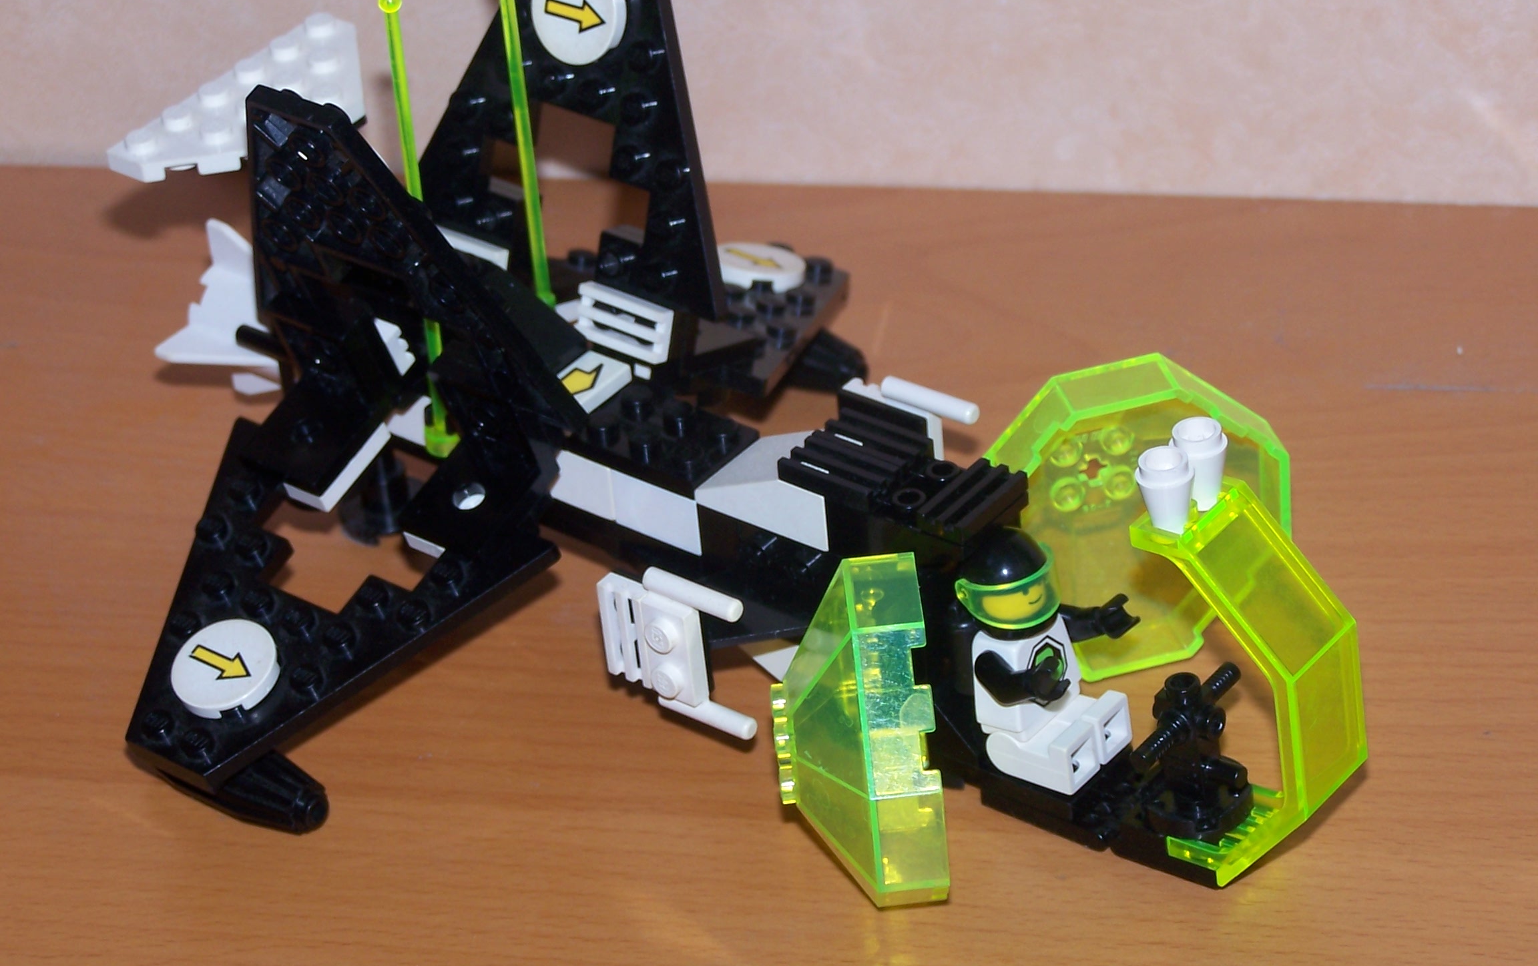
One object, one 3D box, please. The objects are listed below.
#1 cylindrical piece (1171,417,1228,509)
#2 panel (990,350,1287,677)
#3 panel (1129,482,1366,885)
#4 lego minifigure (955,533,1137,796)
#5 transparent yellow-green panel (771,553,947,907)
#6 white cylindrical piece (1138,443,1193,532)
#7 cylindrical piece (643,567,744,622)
[{"bbox_3d":[0.057,-0.002,0.617,0.008,0.011,0.008,-7,31,4],"label":"cylindrical piece"},{"bbox_3d":[0.050,0.002,0.683,0.048,0.048,0.020,-12,35,-10],"label":"panel"},{"bbox_3d":[0.065,0.028,0.627,0.024,0.057,0.016,16,40,36],"label":"panel"},{"bbox_3d":[0.039,0.023,0.650,0.021,0.033,0.024,21,42,32],"label":"lego minifigure"},{"bbox_3d":[0.012,0.035,0.640,0.020,0.048,0.048,-5,35,0],"label":"transparent yellow-green panel"},{"bbox_3d":[0.052,0.002,0.612,0.008,0.011,0.008,-7,31,4],"label":"white cylindrical piece"},{"bbox_3d":[-0.010,0.015,0.646,0.016,0.003,0.003,21,42,32],"label":"cylindrical piece"}]

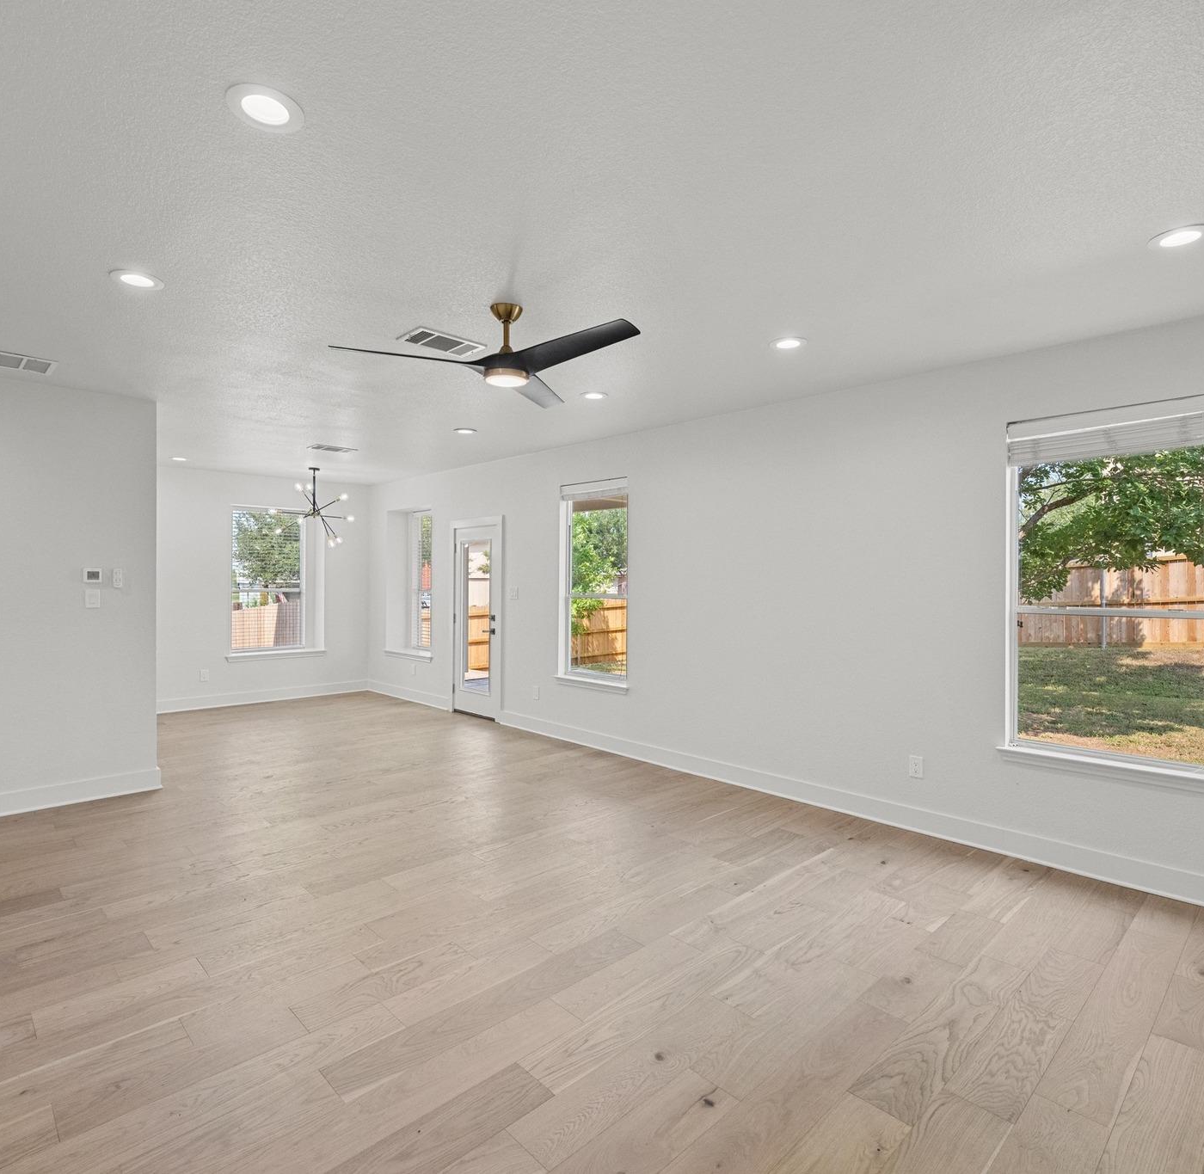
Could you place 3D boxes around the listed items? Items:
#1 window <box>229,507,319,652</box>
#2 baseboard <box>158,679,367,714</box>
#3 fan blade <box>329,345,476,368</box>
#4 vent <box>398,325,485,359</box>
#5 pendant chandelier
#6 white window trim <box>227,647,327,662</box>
[{"bbox_3d":[-4.015,-0.080,8.399,0.970,1.750,0.140,0,1,-45],"label":"window"},{"bbox_3d":[-4.007,1.324,8.337,2.443,0.133,0.020,0,1,-44],"label":"baseboard"},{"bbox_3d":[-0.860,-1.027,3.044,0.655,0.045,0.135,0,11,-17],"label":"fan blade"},{"bbox_3d":[-0.851,-1.294,3.663,0.399,0.018,0.268,0,1,-44],"label":"vent"},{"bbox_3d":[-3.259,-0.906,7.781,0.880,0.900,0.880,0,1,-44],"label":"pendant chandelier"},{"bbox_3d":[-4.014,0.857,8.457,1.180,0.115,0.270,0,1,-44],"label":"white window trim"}]

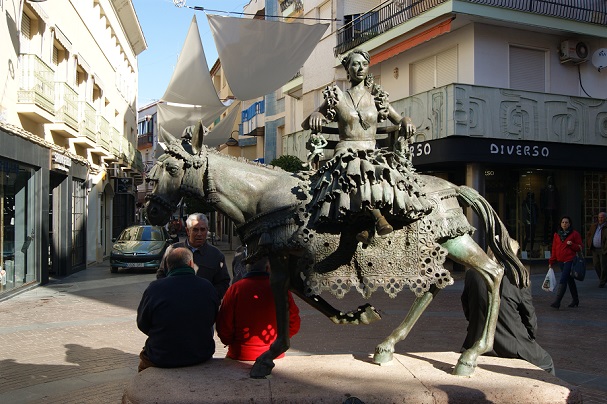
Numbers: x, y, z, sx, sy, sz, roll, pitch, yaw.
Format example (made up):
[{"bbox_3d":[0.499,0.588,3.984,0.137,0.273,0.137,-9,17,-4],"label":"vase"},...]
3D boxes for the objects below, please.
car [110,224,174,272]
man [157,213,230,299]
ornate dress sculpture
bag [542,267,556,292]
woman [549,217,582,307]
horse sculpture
[{"bbox_3d":[-5.360,1.530,20.300,1.700,1.430,3.830,0,-1,-9],"label":"car"},{"bbox_3d":[-0.860,0.950,4.800,0.570,1.700,0.360,0,-1,-13],"label":"man"},{"bbox_3d":[0.430,-0.380,4.080,0.880,1.330,0.720,0,-1,-10],"label":"ornate dress sculpture"},{"bbox_3d":[4.580,1.430,11.250,0.270,0.460,0.150,-1,-1,30],"label":"bag"},{"bbox_3d":[4.830,1.115,11.200,0.660,1.680,0.560,1,-1,-40],"label":"woman"},{"bbox_3d":[0.260,0.310,4.180,2.660,1.710,0.660,0,-1,-4],"label":"horse sculpture"}]

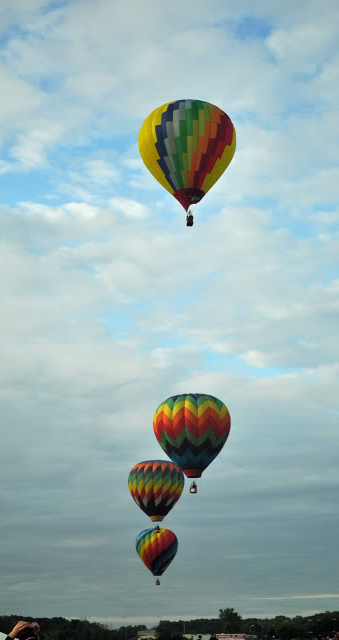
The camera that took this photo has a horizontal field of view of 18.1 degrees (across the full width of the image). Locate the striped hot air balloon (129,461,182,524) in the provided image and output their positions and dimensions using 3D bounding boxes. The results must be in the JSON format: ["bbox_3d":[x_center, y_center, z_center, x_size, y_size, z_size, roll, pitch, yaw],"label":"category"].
[{"bbox_3d":[-3.651,48.759,302.360,16.000,17.610,16.000,0,-16,-1],"label":"striped hot air balloon"}]

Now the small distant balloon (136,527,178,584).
[{"bbox_3d":[-4.428,87.101,392.249,15.500,20.660,15.500,0,-16,-1],"label":"small distant balloon"}]

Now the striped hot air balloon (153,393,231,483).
[{"bbox_3d":[4.715,24.085,218.132,16.000,17.900,16.000,0,-16,1],"label":"striped hot air balloon"}]

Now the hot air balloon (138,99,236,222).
[{"bbox_3d":[3.155,-27.277,186.087,17.200,22.400,17.200,0,-16,1],"label":"hot air balloon"}]

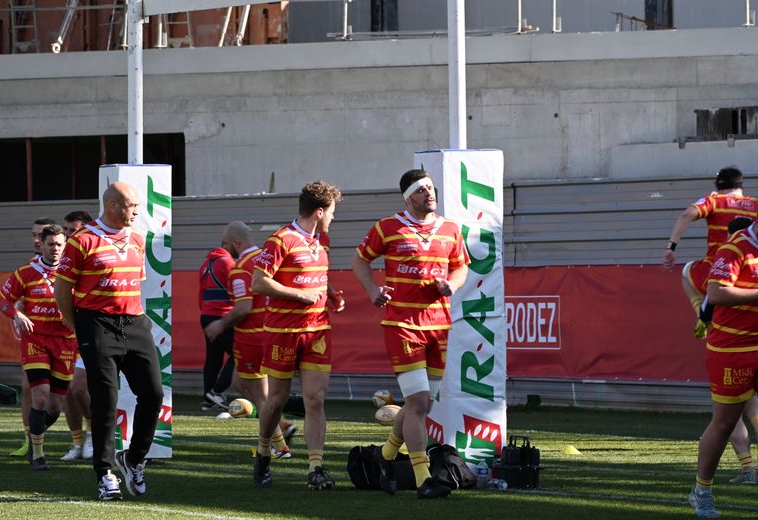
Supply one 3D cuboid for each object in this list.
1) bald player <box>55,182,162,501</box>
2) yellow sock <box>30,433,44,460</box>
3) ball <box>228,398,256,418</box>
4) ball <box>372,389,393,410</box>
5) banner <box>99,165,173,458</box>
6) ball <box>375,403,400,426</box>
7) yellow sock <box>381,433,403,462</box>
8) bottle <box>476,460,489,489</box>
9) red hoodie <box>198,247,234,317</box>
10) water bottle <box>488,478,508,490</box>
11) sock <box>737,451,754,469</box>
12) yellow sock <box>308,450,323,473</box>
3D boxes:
[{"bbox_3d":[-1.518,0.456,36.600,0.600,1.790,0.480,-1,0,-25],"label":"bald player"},{"bbox_3d":[-2.319,1.265,44.000,0.090,0.195,0.110,0,0,-27],"label":"yellow sock"},{"bbox_3d":[-1.336,1.439,63.000,0.190,0.190,0.285,0,0,-36],"label":"ball"},{"bbox_3d":[0.048,1.417,66.000,0.190,0.190,0.285,0,0,-24],"label":"ball"},{"bbox_3d":[-1.710,0.364,45.700,0.405,2.050,0.405,0,0,-23],"label":"banner"},{"bbox_3d":[0.108,1.404,58.600,0.285,0.190,0.190,0,0,0],"label":"ball"},{"bbox_3d":[0.075,1.082,37.400,0.090,0.165,0.110,0,36,-37],"label":"yellow sock"},{"bbox_3d":[0.624,1.281,38.900,0.067,0.183,0.067,0,0,0],"label":"bottle"},{"bbox_3d":[-1.424,0.200,60.300,0.400,0.660,0.500,-1,0,-41],"label":"red hoodie"},{"bbox_3d":[0.684,1.295,37.500,0.065,0.065,0.200,0,0,-25],"label":"water bottle"},{"bbox_3d":[2.160,1.179,38.300,0.110,0.130,0.100,-1,0,30],"label":"sock"},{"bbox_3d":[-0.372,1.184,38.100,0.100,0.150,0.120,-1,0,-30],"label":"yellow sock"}]

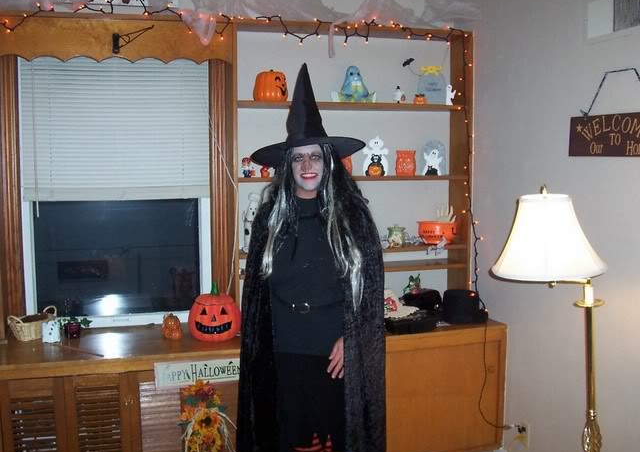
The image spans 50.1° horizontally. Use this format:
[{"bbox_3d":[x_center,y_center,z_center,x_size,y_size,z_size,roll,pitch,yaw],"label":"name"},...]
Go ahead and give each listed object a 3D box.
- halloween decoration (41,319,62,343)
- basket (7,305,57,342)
[{"bbox_3d":[-1.237,0.477,3.145,0.080,0.100,0.072,-3,5,-21],"label":"halloween decoration"},{"bbox_3d":[-1.295,0.443,3.085,0.140,0.118,0.215,3,6,32],"label":"basket"}]

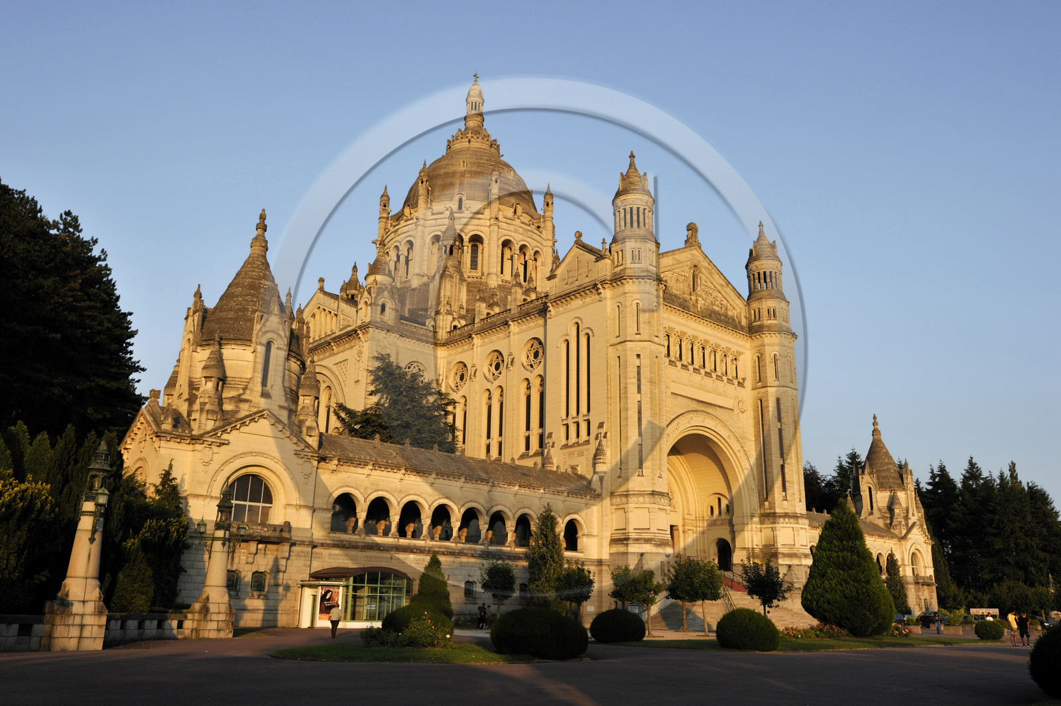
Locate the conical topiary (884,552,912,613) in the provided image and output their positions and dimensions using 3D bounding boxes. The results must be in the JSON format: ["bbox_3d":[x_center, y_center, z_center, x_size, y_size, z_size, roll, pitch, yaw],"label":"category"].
[{"bbox_3d":[46.860,30.029,105.524,2.800,8.700,2.800,-6,-18,22],"label":"conical topiary"}]

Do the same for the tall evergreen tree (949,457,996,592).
[{"bbox_3d":[83.907,34.374,153.700,8.500,29.500,8.500,-8,-19,27],"label":"tall evergreen tree"}]

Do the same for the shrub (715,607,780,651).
[{"bbox_3d":[10.076,12.802,38.183,2.900,1.900,2.900,16,-22,-40],"label":"shrub"}]

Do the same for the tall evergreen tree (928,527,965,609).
[{"bbox_3d":[64.637,35.404,131.895,7.200,14.200,7.200,-7,-18,24],"label":"tall evergreen tree"}]

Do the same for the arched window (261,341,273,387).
[{"bbox_3d":[-19.191,0.808,59.982,0.736,3.488,0.300,16,-22,-39],"label":"arched window"}]

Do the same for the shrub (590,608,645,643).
[{"bbox_3d":[4.579,14.346,43.374,2.900,1.750,2.900,1,-17,0],"label":"shrub"}]

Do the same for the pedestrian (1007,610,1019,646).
[{"bbox_3d":[25.290,14.436,43.295,0.520,1.750,0.520,8,-18,-22],"label":"pedestrian"}]

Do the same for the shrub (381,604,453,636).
[{"bbox_3d":[-5.160,12.342,37.645,3.150,1.650,3.150,3,-17,-7],"label":"shrub"}]

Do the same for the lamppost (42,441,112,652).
[{"bbox_3d":[-15.132,6.415,28.227,1.750,7.020,1.750,16,-22,-40],"label":"lamppost"}]

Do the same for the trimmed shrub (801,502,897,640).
[{"bbox_3d":[21.750,14.866,57.077,5.800,8.900,5.800,-5,-18,20],"label":"trimmed shrub"}]

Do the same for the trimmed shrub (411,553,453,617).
[{"bbox_3d":[-6.012,14.708,50.457,2.537,4.845,2.537,1,-17,0],"label":"trimmed shrub"}]

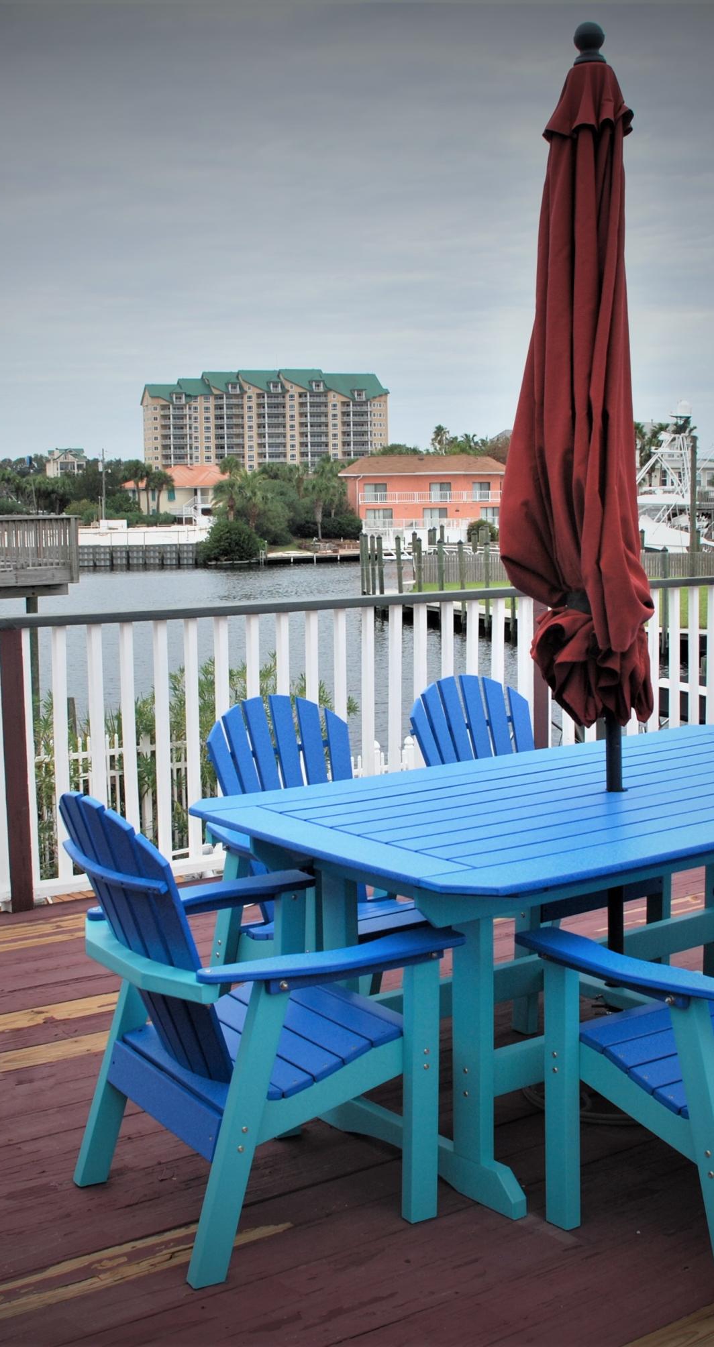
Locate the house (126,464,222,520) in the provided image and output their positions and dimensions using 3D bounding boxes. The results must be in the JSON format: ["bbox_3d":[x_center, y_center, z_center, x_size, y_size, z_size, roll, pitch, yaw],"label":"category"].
[{"bbox_3d":[-23.895,-24.086,203.516,14.000,7.400,11.000,-2,6,-5],"label":"house"}]

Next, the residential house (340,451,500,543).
[{"bbox_3d":[6.820,-18.236,158.367,16.500,8.900,11.000,-2,7,-11],"label":"residential house"}]

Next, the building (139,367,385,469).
[{"bbox_3d":[-27.545,-68.399,451.076,73.000,41.700,22.000,-2,6,-5],"label":"building"}]

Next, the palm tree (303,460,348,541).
[{"bbox_3d":[-3.289,-16.773,147.040,4.500,7.700,4.500,-1,6,0],"label":"palm tree"}]

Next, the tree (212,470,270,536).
[{"bbox_3d":[-11.093,-16.362,145.058,5.200,6.100,5.200,-1,6,0],"label":"tree"}]

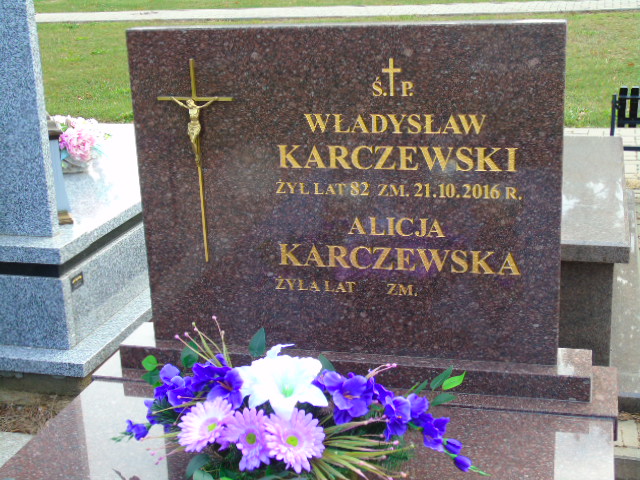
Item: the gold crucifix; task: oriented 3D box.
[{"bbox_3d":[-0.230,-0.142,1.886,0.149,0.393,0.035,2,17,15],"label":"gold crucifix"}]

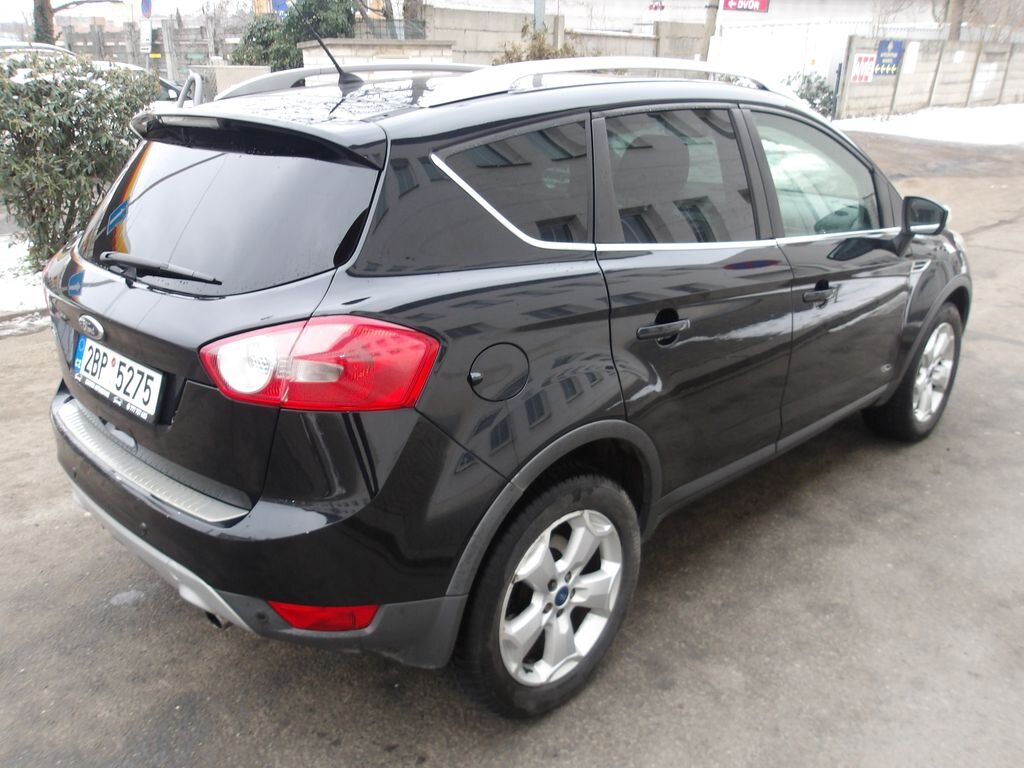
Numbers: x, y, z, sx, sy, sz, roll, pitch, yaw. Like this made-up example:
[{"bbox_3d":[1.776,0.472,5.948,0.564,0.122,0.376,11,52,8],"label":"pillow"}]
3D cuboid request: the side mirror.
[{"bbox_3d":[1.644,-0.652,3.161,0.120,0.145,0.185,-18,27,-42],"label":"side mirror"}]

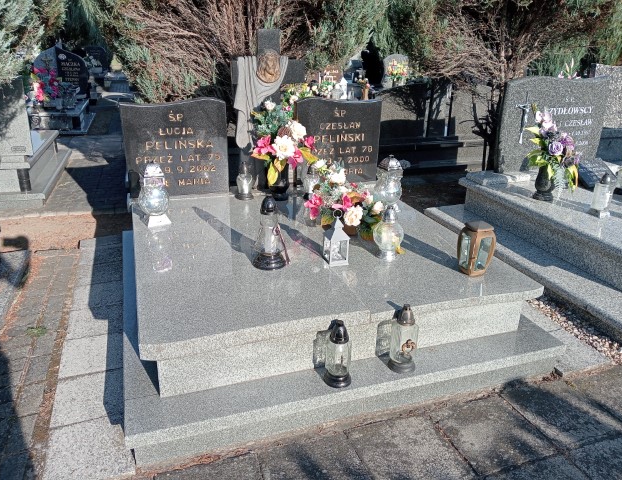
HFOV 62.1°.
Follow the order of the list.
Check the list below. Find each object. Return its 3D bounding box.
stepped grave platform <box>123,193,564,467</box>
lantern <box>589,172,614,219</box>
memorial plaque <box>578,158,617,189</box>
[{"bbox_3d":[-0.076,0.159,2.967,1.900,0.430,2.100,-6,22,-18],"label":"stepped grave platform"},{"bbox_3d":[1.925,-0.305,3.390,0.122,0.292,0.122,-10,24,-27],"label":"lantern"},{"bbox_3d":[2.184,-0.509,3.977,0.300,0.030,0.270,-6,57,-18],"label":"memorial plaque"}]

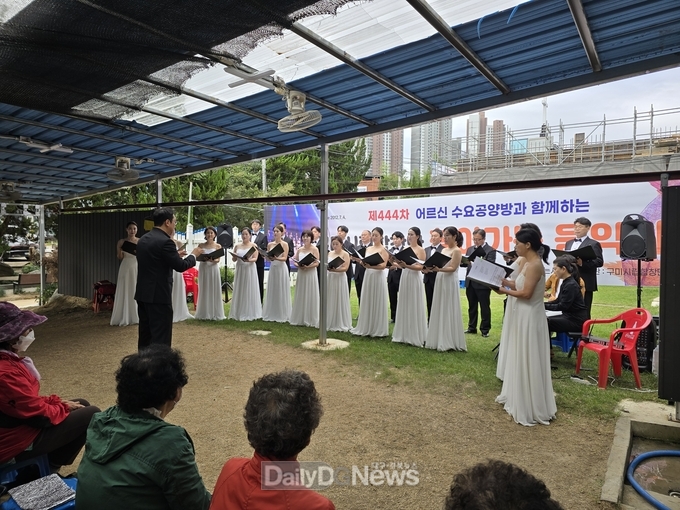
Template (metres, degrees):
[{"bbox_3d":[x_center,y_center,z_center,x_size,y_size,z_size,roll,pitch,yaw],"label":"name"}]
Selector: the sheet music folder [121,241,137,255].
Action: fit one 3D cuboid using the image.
[{"bbox_3d":[-3.275,-0.096,7.200,0.420,0.290,0.100,0,40,-27],"label":"sheet music folder"}]

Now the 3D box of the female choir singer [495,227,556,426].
[{"bbox_3d":[1.700,0.605,4.100,0.600,1.690,0.500,1,2,23],"label":"female choir singer"}]

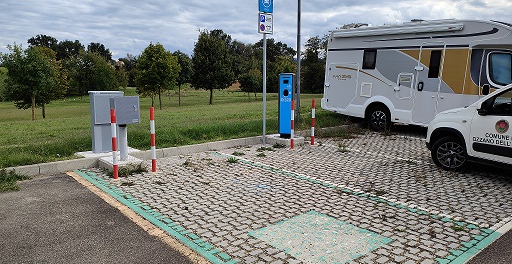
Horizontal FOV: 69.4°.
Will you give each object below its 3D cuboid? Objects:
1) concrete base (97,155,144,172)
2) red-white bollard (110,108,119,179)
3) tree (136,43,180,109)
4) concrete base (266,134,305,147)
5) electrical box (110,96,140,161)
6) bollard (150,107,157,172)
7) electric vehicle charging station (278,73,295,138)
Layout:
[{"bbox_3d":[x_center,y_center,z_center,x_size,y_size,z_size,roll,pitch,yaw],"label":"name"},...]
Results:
[{"bbox_3d":[-2.270,0.538,6.217,0.520,0.135,0.660,-6,10,-40],"label":"concrete base"},{"bbox_3d":[-2.099,0.181,5.475,0.075,1.045,0.075,-6,10,-40],"label":"red-white bollard"},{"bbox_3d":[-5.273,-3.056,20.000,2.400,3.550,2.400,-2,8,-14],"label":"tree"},{"bbox_3d":[0.679,0.217,8.578,0.580,0.150,0.660,-6,10,-40],"label":"concrete base"},{"bbox_3d":[-2.188,-0.057,6.233,0.390,1.050,0.250,-6,10,-40],"label":"electrical box"},{"bbox_3d":[-1.640,0.126,5.891,0.072,1.045,0.072,-6,10,-40],"label":"bollard"},{"bbox_3d":[0.727,-0.598,8.549,0.325,1.472,0.240,3,8,19],"label":"electric vehicle charging station"}]

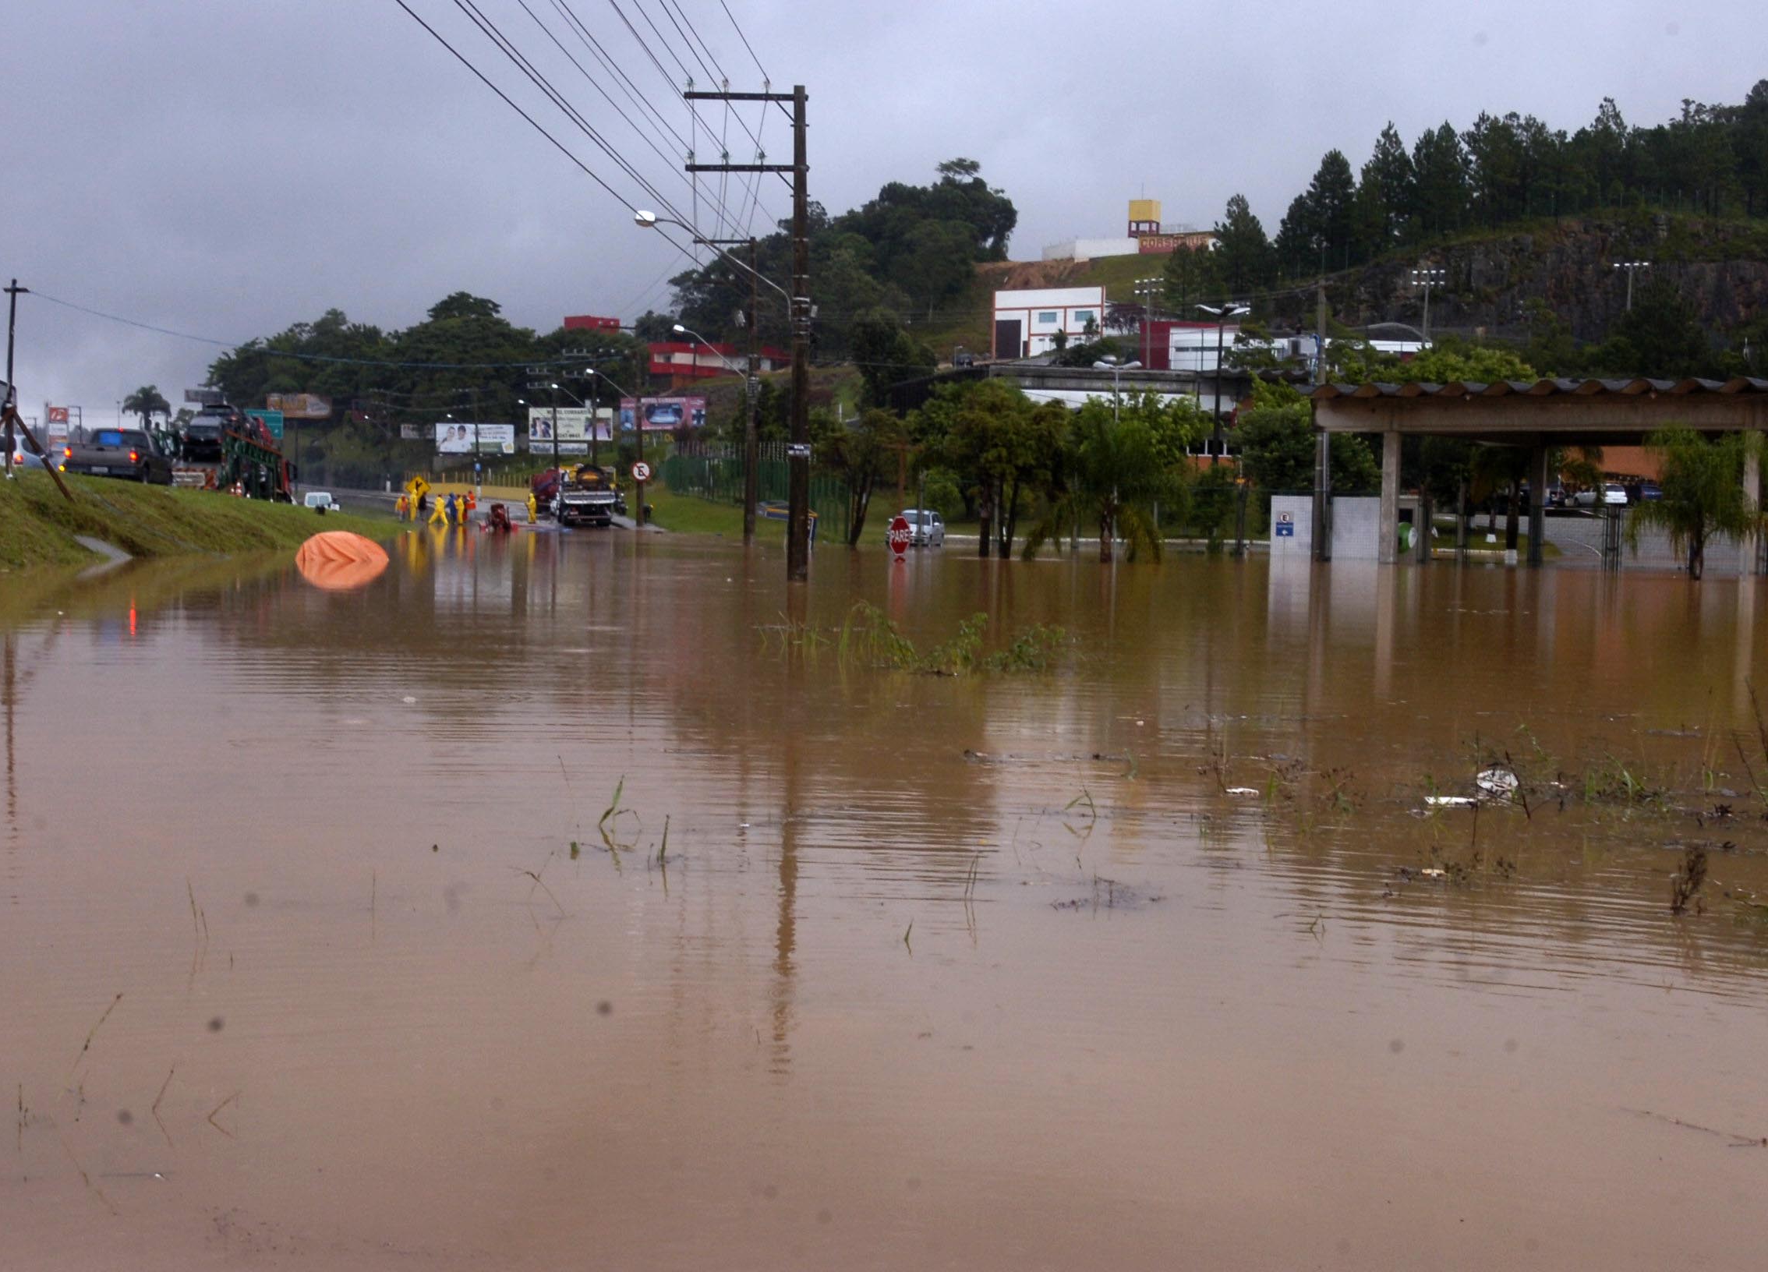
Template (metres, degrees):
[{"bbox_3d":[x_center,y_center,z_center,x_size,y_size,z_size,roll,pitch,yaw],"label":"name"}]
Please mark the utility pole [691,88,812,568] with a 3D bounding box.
[{"bbox_3d":[-2.306,-4.909,41.513,2.100,8.800,0.400,1,3,-6],"label":"utility pole"}]

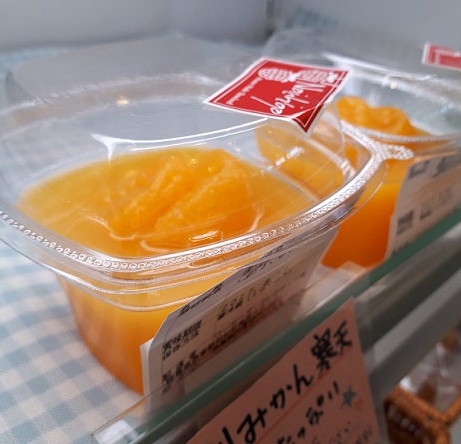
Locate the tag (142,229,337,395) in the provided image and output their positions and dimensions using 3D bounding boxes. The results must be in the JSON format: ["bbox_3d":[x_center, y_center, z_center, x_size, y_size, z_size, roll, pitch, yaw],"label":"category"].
[{"bbox_3d":[0.004,0.024,0.135,0.068,0.040,0.006,-24,50,-36],"label":"tag"}]

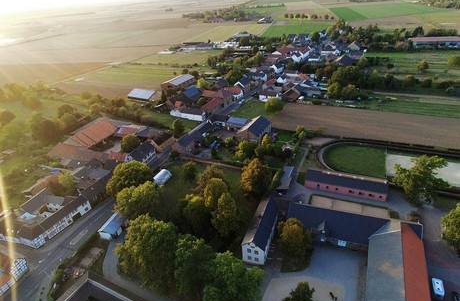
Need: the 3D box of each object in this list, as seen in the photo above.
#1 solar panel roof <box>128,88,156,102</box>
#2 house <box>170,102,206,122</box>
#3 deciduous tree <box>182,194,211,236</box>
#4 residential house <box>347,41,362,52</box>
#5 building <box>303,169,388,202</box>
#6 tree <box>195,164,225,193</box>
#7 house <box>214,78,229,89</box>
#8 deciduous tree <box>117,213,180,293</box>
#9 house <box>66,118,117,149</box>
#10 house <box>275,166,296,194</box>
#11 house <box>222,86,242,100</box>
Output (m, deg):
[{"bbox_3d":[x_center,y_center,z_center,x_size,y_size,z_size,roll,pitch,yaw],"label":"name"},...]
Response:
[{"bbox_3d":[-70.403,-43.916,233.558,24.000,5.700,8.800,14,34,30],"label":"solar panel roof"},{"bbox_3d":[-26.270,-24.746,188.462,26.000,6.000,7.500,12,33,28],"label":"house"},{"bbox_3d":[-10.404,21.686,92.836,8.400,17.100,8.400,-5,28,0],"label":"deciduous tree"},{"bbox_3d":[145.386,-120.939,339.273,11.500,9.000,11.000,18,36,36],"label":"residential house"},{"bbox_3d":[44.052,12.228,111.631,28.500,4.500,8.600,8,31,23],"label":"building"},{"bbox_3d":[-8.780,11.958,124.532,12.500,12.500,12.500,-5,28,0],"label":"tree"},{"bbox_3d":[-6.964,-57.444,248.929,9.500,7.500,8.500,9,32,24],"label":"house"},{"bbox_3d":[-21.945,27.829,78.249,17.000,19.500,17.000,-5,29,0],"label":"deciduous tree"},{"bbox_3d":[-81.069,-7.462,168.586,14.000,10.000,30.000,6,31,19],"label":"house"},{"bbox_3d":[22.502,11.583,117.702,4.900,3.100,16.600,6,31,19],"label":"house"},{"bbox_3d":[2.235,-44.724,222.540,12.000,8.000,12.500,11,32,27],"label":"house"}]

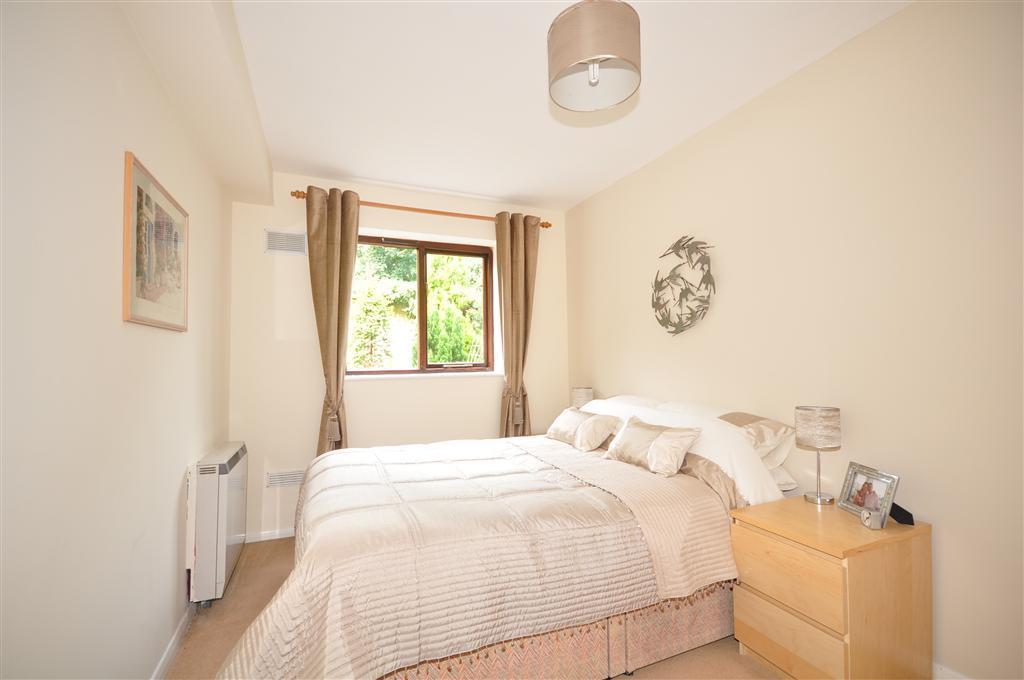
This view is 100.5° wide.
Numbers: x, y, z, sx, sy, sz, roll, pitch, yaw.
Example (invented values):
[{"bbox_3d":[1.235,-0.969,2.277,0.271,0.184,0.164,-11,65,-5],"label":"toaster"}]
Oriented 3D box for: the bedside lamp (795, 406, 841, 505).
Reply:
[{"bbox_3d":[1.243,0.465,1.728,0.183,0.374,0.183,0,-2,-24],"label":"bedside lamp"}]

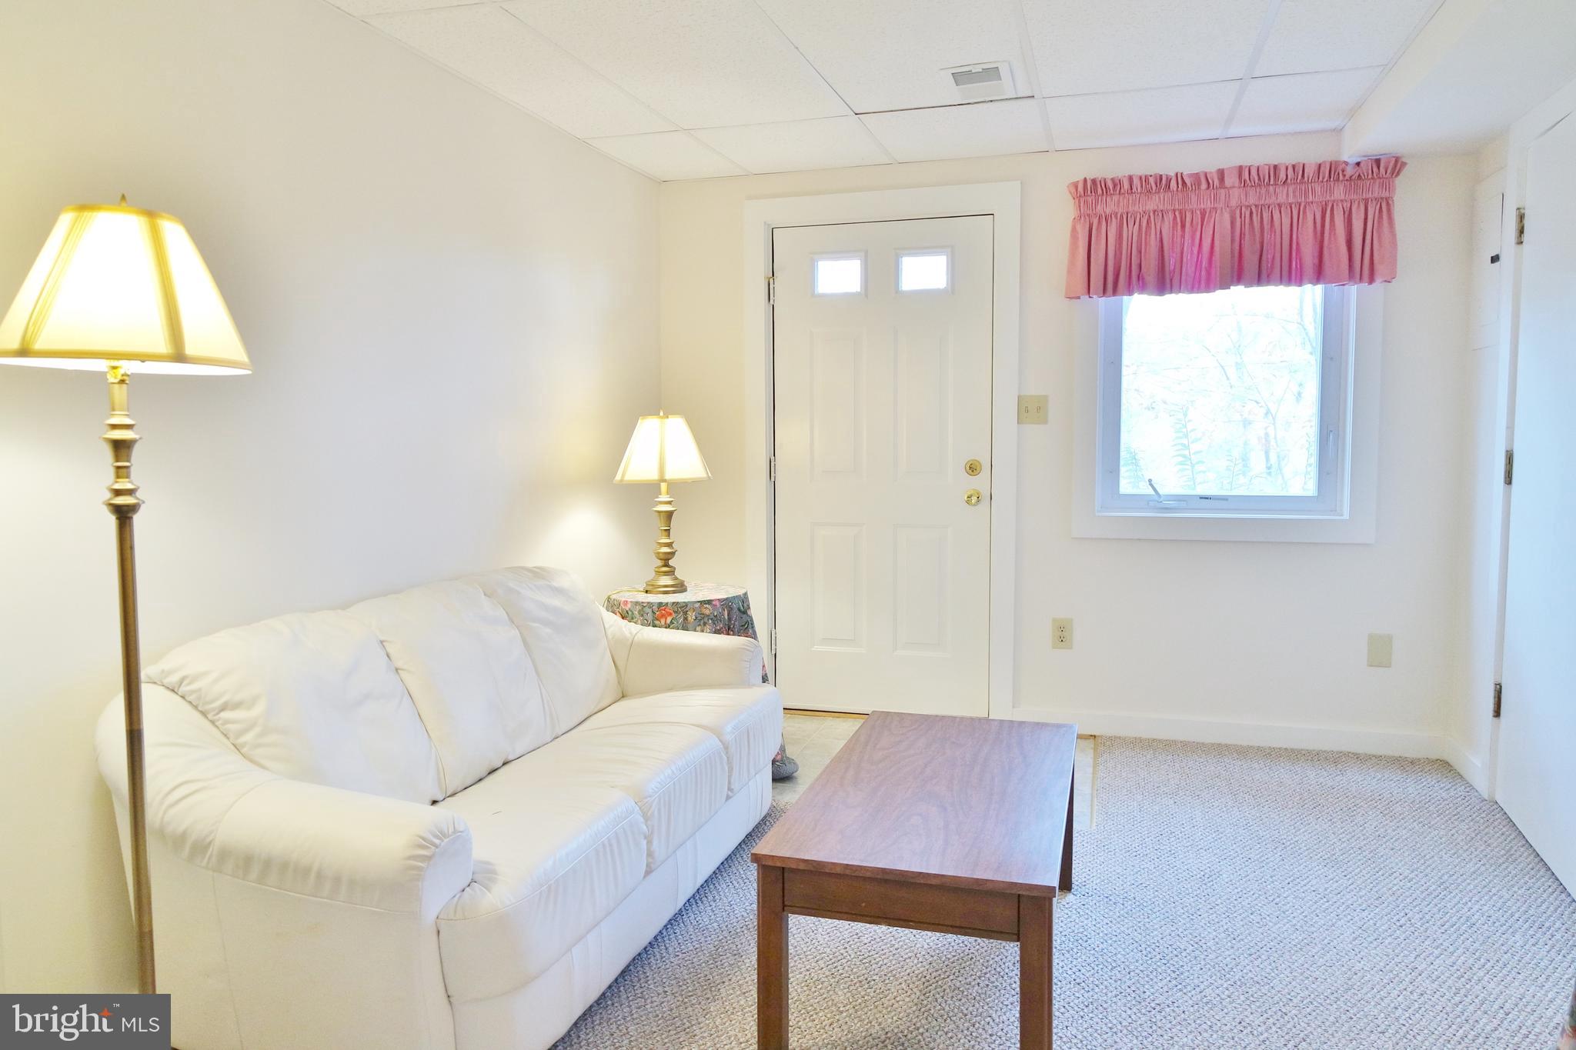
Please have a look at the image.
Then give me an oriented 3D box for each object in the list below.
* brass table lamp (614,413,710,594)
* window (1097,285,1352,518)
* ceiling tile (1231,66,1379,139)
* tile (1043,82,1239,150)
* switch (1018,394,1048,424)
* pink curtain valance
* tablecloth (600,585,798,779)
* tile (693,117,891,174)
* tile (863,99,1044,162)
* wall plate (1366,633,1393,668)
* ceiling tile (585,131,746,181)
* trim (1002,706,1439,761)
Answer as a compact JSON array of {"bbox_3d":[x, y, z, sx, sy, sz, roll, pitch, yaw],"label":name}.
[{"bbox_3d":[-0.442,-0.085,3.761,0.335,0.648,0.335,0,6,0],"label":"brass table lamp"},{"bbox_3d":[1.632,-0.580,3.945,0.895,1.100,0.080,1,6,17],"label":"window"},{"bbox_3d":[1.675,-1.391,3.462,0.387,0.020,0.710,1,6,17],"label":"ceiling tile"},{"bbox_3d":[1.200,-1.401,3.599,0.598,0.018,0.708,1,6,17],"label":"tile"},{"bbox_3d":[0.966,-0.453,4.138,0.115,0.114,0.013,1,6,17],"label":"switch"},{"bbox_3d":[1.603,-1.064,3.836,1.120,0.425,0.100,1,6,17],"label":"pink curtain valance"},{"bbox_3d":[-0.353,0.558,3.819,0.740,0.645,0.700,0,6,0],"label":"tablecloth"},{"bbox_3d":[0.032,-1.427,3.949,0.598,0.018,0.708,1,6,17],"label":"tile"},{"bbox_3d":[0.616,-1.414,3.774,0.598,0.018,0.708,1,6,17],"label":"tile"},{"bbox_3d":[2.182,0.465,3.869,0.079,0.123,0.007,1,6,17],"label":"wall plate"},{"bbox_3d":[-0.452,-1.440,4.105,0.401,0.020,0.710,1,6,17],"label":"ceiling tile"},{"bbox_3d":[1.658,0.806,4.057,1.557,0.090,0.016,1,6,17],"label":"trim"}]

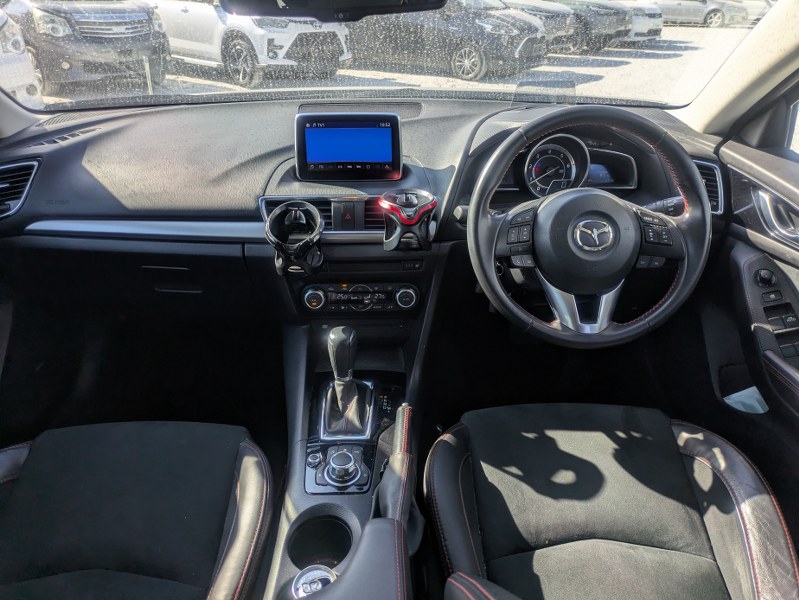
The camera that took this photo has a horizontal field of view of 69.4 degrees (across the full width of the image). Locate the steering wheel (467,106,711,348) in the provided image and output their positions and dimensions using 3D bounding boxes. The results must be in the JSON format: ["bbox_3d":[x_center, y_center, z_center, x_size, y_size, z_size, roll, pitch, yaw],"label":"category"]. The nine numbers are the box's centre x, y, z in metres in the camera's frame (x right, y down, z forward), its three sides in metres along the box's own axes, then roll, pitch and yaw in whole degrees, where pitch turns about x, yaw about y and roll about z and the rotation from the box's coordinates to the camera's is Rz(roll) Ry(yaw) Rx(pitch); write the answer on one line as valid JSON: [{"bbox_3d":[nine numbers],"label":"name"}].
[{"bbox_3d":[0.287,-0.111,0.901,0.370,0.370,0.105,1,2,-2],"label":"steering wheel"}]

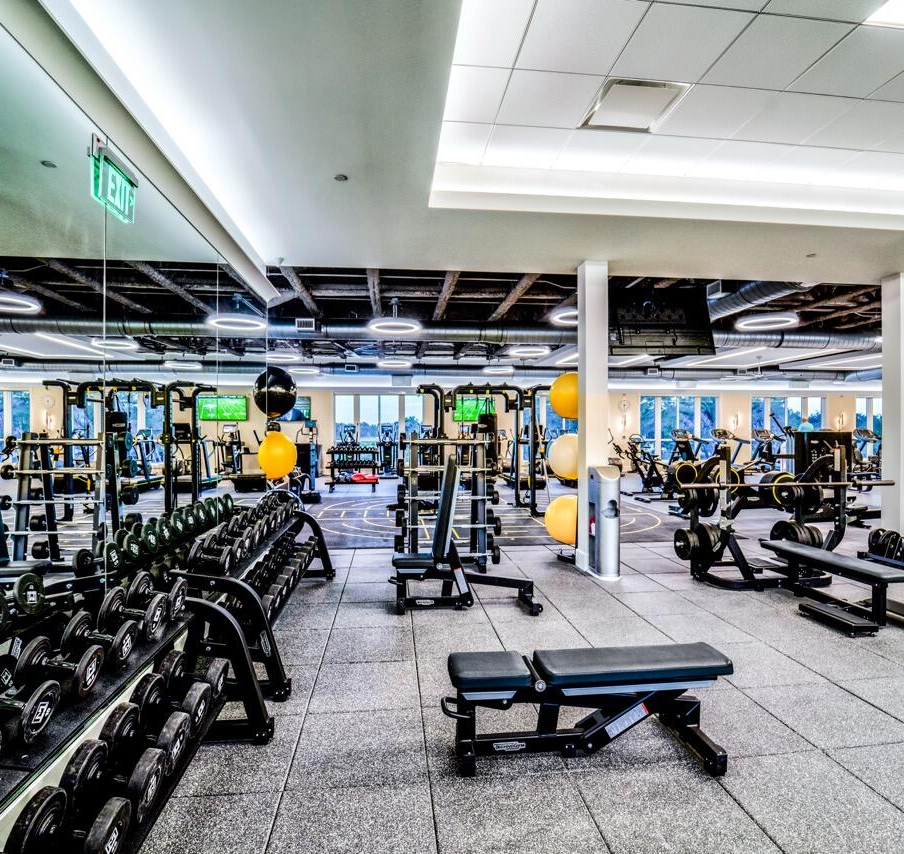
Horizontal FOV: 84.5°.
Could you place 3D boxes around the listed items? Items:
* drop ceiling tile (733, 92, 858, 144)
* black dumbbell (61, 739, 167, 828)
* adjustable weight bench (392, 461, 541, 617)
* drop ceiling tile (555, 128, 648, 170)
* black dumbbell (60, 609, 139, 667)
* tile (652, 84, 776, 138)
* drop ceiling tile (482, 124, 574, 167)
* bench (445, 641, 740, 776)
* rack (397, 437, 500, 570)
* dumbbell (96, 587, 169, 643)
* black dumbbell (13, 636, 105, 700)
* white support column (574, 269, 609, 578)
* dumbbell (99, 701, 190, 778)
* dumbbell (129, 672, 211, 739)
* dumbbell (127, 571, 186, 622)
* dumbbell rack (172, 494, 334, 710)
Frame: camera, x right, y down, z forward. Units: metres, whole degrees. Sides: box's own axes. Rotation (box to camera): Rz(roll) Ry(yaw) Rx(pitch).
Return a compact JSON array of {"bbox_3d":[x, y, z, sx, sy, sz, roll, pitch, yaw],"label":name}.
[{"bbox_3d":[2.516,-2.277,3.690,0.615,0.020,0.580,0,0,-7],"label":"drop ceiling tile"},{"bbox_3d":[-1.113,1.175,1.653,0.235,0.200,0.200,14,-2,-7],"label":"black dumbbell"},{"bbox_3d":[0.114,0.916,4.302,1.272,1.302,0.467,0,0,-7],"label":"adjustable weight bench"},{"bbox_3d":[1.213,-2.272,4.101,0.615,0.020,0.575,0,0,-7],"label":"drop ceiling tile"},{"bbox_3d":[-1.369,0.816,1.946,0.215,0.140,0.140,17,-4,-12],"label":"black dumbbell"},{"bbox_3d":[1.923,-2.305,3.653,0.615,0.020,0.590,0,-1,-7],"label":"tile"},{"bbox_3d":[0.598,-2.278,4.038,0.620,0.020,0.580,0,0,-7],"label":"drop ceiling tile"},{"bbox_3d":[0.614,1.313,2.352,1.330,0.460,0.450,0,0,-7],"label":"bench"},{"bbox_3d":[-0.068,0.814,5.668,1.100,1.500,0.760,0,0,-7],"label":"rack"},{"bbox_3d":[-1.279,0.749,2.010,0.195,0.172,0.172,14,-3,-8],"label":"dumbbell"},{"bbox_3d":[-1.232,0.757,1.574,0.195,0.155,0.155,16,-3,-8],"label":"black dumbbell"},{"bbox_3d":[1.549,-0.109,5.509,0.275,3.360,0.265,0,0,-7],"label":"white support column"},{"bbox_3d":[-1.086,1.115,1.782,0.230,0.195,0.195,16,-3,-8],"label":"dumbbell"},{"bbox_3d":[-1.134,1.129,2.022,0.235,0.195,0.195,16,-3,-8],"label":"dumbbell"},{"bbox_3d":[-1.349,0.782,2.298,0.190,0.178,0.178,15,-2,-7],"label":"dumbbell"},{"bbox_3d":[-1.402,1.147,3.972,0.656,0.845,2.372,0,0,-7],"label":"dumbbell rack"}]

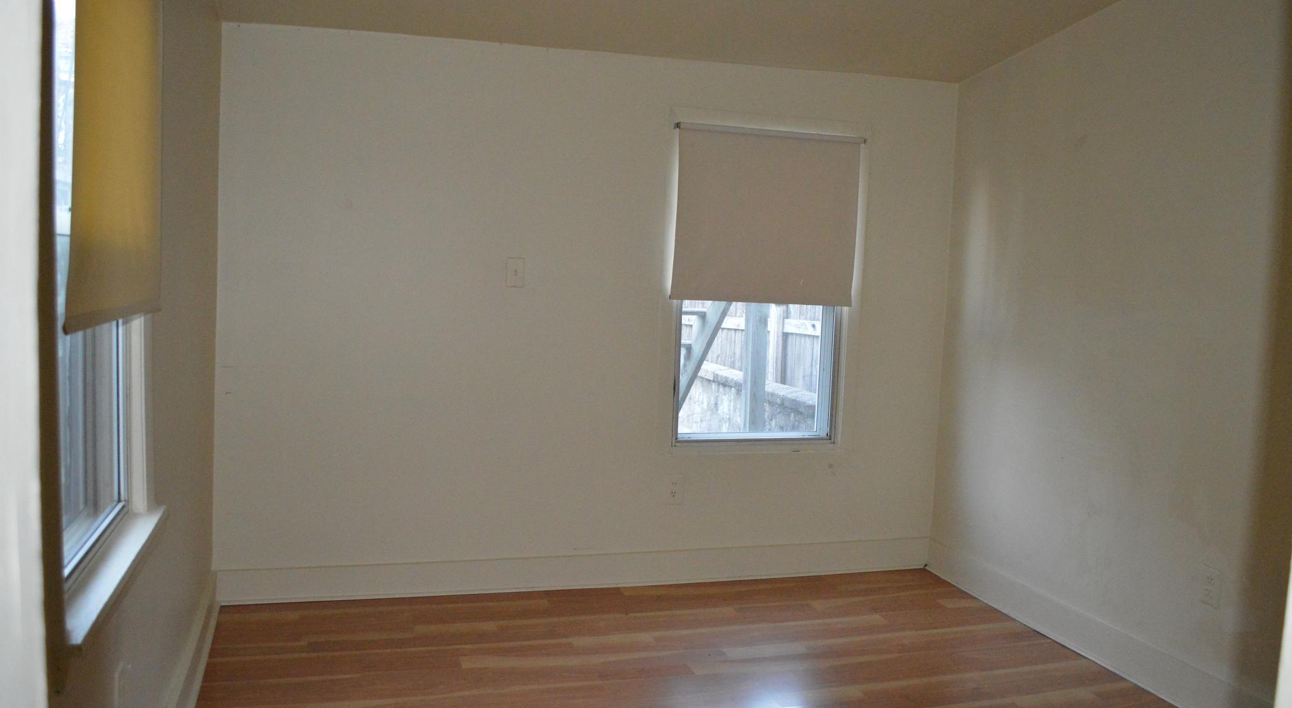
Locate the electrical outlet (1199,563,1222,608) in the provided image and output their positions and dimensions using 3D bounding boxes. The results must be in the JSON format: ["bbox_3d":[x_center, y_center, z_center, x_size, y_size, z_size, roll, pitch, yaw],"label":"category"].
[{"bbox_3d":[1.747,0.724,3.003,0.012,0.117,0.072,1,5,-17],"label":"electrical outlet"}]

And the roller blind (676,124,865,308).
[{"bbox_3d":[0.506,-0.566,4.024,0.830,0.720,0.050,1,5,-17],"label":"roller blind"}]

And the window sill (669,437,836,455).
[{"bbox_3d":[0.478,0.399,4.159,0.780,0.052,0.060,1,5,-17],"label":"window sill"}]

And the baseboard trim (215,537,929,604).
[{"bbox_3d":[-0.142,0.894,4.011,3.020,0.140,0.024,1,5,-17],"label":"baseboard trim"}]

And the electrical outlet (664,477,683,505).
[{"bbox_3d":[0.119,0.572,4.063,0.076,0.120,0.012,1,5,-17],"label":"electrical outlet"}]

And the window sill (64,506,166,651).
[{"bbox_3d":[-1.043,0.416,1.875,0.090,0.025,0.850,1,6,-18],"label":"window sill"}]

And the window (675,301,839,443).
[{"bbox_3d":[0.492,-0.246,4.127,0.760,1.260,0.080,1,5,-17],"label":"window"}]

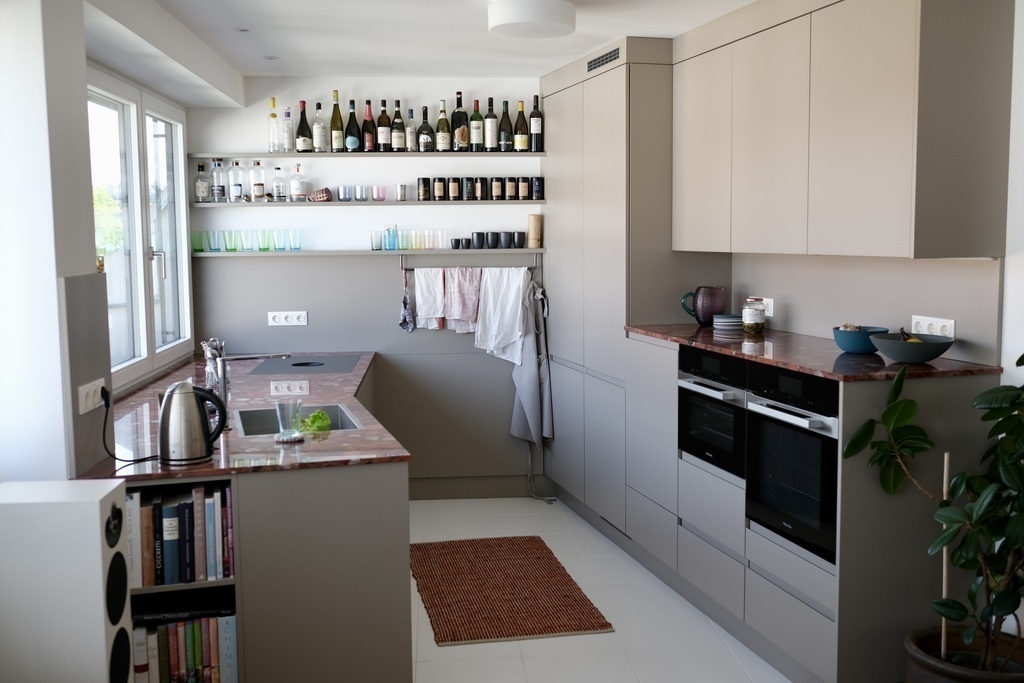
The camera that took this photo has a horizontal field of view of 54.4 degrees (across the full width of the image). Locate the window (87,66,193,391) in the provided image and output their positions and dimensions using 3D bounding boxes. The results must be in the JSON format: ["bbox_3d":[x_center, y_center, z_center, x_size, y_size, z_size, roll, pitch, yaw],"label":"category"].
[{"bbox_3d":[-1.836,-0.545,4.929,0.090,1.420,1.740,-1,6,-5],"label":"window"}]

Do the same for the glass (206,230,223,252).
[{"bbox_3d":[-1.731,-0.581,5.796,0.087,0.121,0.087,-1,6,-4],"label":"glass"}]

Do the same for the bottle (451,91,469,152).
[{"bbox_3d":[-0.303,-1.282,5.831,0.097,0.352,0.097,-1,6,-4],"label":"bottle"}]

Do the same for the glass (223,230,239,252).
[{"bbox_3d":[-1.637,-0.582,5.803,0.087,0.121,0.087,-1,6,-4],"label":"glass"}]

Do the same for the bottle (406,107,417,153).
[{"bbox_3d":[-0.587,-1.228,5.815,0.058,0.250,0.058,-1,6,-4],"label":"bottle"}]

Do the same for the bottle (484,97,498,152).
[{"bbox_3d":[-0.120,-1.279,5.886,0.070,0.315,0.070,-1,6,-5],"label":"bottle"}]

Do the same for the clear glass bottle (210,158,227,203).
[{"bbox_3d":[-1.694,-0.930,5.761,0.085,0.249,0.085,-1,6,-4],"label":"clear glass bottle"}]

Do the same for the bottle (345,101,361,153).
[{"bbox_3d":[-0.921,-1.248,5.787,0.088,0.302,0.088,-1,6,-4],"label":"bottle"}]

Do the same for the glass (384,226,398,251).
[{"bbox_3d":[-0.720,-0.607,5.910,0.068,0.132,0.068,-1,6,-5],"label":"glass"}]

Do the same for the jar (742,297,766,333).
[{"bbox_3d":[1.101,-0.118,4.523,0.103,0.151,0.103,-1,6,0],"label":"jar"}]

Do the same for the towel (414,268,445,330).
[{"bbox_3d":[-0.487,-0.252,5.912,0.176,0.365,0.050,-1,6,-4],"label":"towel"}]

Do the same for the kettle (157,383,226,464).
[{"bbox_3d":[-1.006,0.251,3.139,0.222,0.251,0.165,0,6,4],"label":"kettle"}]

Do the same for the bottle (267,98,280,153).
[{"bbox_3d":[-1.366,-1.240,5.721,0.060,0.316,0.060,-1,6,-4],"label":"bottle"}]

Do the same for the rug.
[{"bbox_3d":[-0.075,1.137,4.711,0.738,0.012,1.340,-2,6,-12],"label":"rug"}]

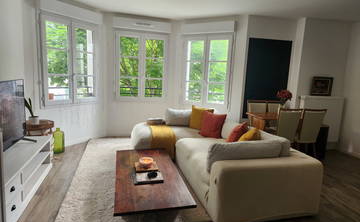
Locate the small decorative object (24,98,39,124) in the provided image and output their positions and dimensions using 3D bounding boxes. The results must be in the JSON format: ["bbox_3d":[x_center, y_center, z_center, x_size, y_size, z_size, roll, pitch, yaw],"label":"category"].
[{"bbox_3d":[-2.120,0.016,3.396,0.190,0.370,0.230,0,10,-15],"label":"small decorative object"}]

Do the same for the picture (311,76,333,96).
[{"bbox_3d":[2.729,-0.459,4.579,0.480,0.350,0.050,0,10,-15],"label":"picture"}]

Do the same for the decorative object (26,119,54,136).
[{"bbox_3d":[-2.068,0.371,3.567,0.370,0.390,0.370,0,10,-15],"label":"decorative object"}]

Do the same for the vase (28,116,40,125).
[{"bbox_3d":[-2.078,0.145,3.430,0.145,0.115,0.145,0,10,-15],"label":"vase"}]

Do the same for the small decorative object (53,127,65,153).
[{"bbox_3d":[-2.032,0.486,3.990,0.180,0.420,0.180,0,10,-15],"label":"small decorative object"}]

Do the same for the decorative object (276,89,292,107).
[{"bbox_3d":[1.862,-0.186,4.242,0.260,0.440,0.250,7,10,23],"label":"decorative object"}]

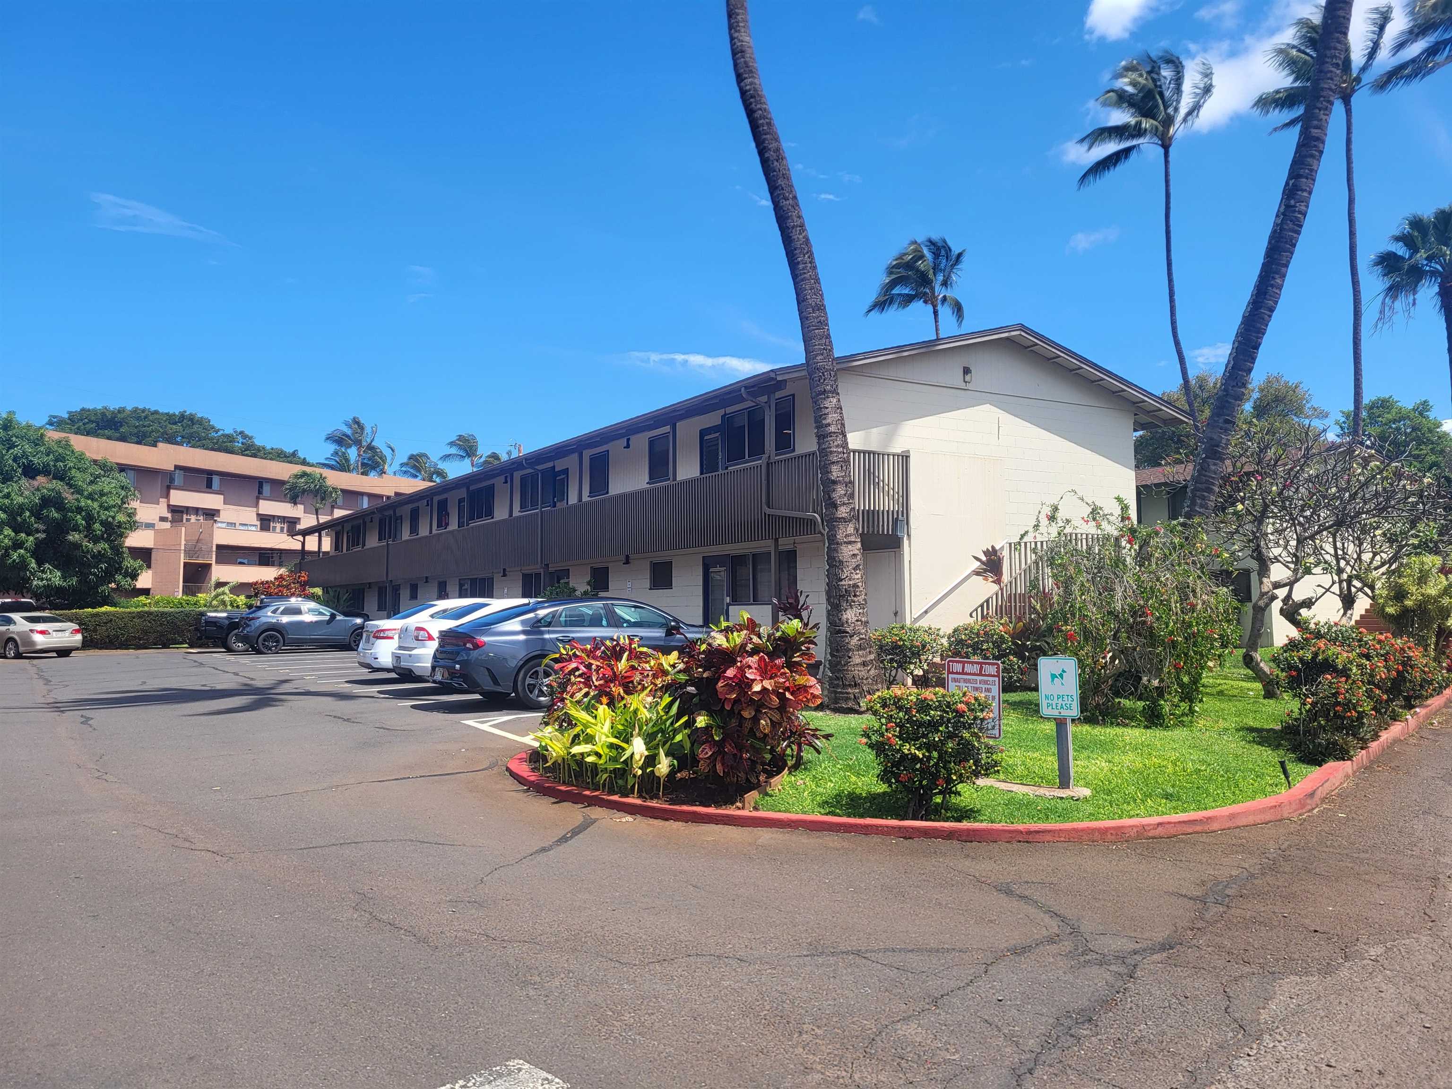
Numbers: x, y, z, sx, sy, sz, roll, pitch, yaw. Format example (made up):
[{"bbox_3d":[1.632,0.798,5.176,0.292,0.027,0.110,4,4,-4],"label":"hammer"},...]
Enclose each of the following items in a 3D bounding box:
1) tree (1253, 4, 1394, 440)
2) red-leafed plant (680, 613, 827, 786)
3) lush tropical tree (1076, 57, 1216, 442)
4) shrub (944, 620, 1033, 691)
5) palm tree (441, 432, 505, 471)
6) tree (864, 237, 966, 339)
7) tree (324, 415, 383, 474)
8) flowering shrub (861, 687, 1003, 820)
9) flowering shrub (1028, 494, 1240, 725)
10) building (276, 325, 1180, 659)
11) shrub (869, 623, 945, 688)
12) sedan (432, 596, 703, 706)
[{"bbox_3d":[21.661,-8.390,40.143,5.200,23.765,5.000,-2,-4,29],"label":"tree"},{"bbox_3d":[0.217,1.216,8.694,1.130,1.330,1.100,0,-3,0],"label":"red-leafed plant"},{"bbox_3d":[15.750,-7.785,41.613,5.300,22.793,5.200,-2,-4,21],"label":"lush tropical tree"},{"bbox_3d":[4.196,1.797,17.425,1.400,1.180,1.350,0,-3,0],"label":"shrub"},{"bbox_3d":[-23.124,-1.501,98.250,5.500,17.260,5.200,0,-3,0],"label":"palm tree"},{"bbox_3d":[9.611,-5.445,54.404,5.000,20.080,5.000,0,-3,0],"label":"tree"},{"bbox_3d":[-33.323,-2.194,97.288,5.200,18.540,5.200,0,-3,0],"label":"tree"},{"bbox_3d":[1.337,1.359,7.083,0.900,0.860,0.880,0,-3,0],"label":"flowering shrub"},{"bbox_3d":[4.800,0.748,12.800,2.400,2.559,2.300,-2,-4,20],"label":"flowering shrub"},{"bbox_3d":[-5.079,0.269,36.126,10.300,6.500,40.000,2,-4,-31],"label":"building"},{"bbox_3d":[2.742,1.722,16.355,1.120,1.043,1.100,-1,-3,9],"label":"shrub"},{"bbox_3d":[-1.854,1.511,16.158,4.905,1.445,1.860,0,-3,-33],"label":"sedan"}]

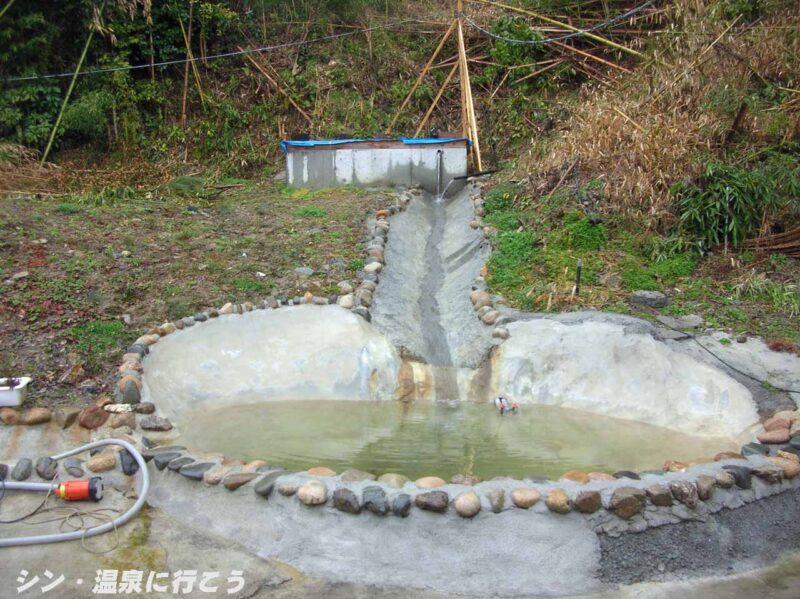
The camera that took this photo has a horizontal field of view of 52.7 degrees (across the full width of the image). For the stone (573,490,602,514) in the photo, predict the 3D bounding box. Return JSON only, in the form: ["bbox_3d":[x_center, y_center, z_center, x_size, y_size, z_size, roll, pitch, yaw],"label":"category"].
[{"bbox_3d":[1.051,1.132,4.506,0.145,0.120,0.135,-1,5,-10],"label":"stone"}]

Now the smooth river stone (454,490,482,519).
[{"bbox_3d":[0.302,0.917,3.616,0.120,0.115,0.120,0,5,0],"label":"smooth river stone"}]

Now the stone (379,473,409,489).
[{"bbox_3d":[-0.039,1.097,4.900,0.180,0.090,0.140,0,5,0],"label":"stone"}]

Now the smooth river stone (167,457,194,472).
[{"bbox_3d":[-1.208,0.908,4.448,0.105,0.085,0.175,5,7,40],"label":"smooth river stone"}]

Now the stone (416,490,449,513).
[{"bbox_3d":[0.150,0.965,3.860,0.160,0.100,0.120,0,5,0],"label":"stone"}]

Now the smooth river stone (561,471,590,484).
[{"bbox_3d":[0.906,0.919,4.172,0.155,0.075,0.120,-1,6,-9],"label":"smooth river stone"}]

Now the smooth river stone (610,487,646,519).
[{"bbox_3d":[1.087,0.966,3.846,0.160,0.140,0.140,-1,6,-14],"label":"smooth river stone"}]

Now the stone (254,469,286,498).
[{"bbox_3d":[-0.632,0.892,3.920,0.190,0.100,0.095,-5,7,-45],"label":"stone"}]

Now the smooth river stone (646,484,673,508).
[{"bbox_3d":[1.266,0.956,3.944,0.125,0.100,0.120,-2,6,-17],"label":"smooth river stone"}]

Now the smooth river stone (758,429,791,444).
[{"bbox_3d":[2.235,0.817,4.824,0.170,0.075,0.120,0,5,0],"label":"smooth river stone"}]

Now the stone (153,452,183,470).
[{"bbox_3d":[-1.295,0.902,4.504,0.125,0.095,0.185,5,7,40],"label":"stone"}]

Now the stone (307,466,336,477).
[{"bbox_3d":[-0.400,0.876,4.116,0.145,0.065,0.100,0,5,0],"label":"stone"}]

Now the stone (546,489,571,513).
[{"bbox_3d":[0.712,0.913,3.657,0.115,0.110,0.115,0,5,0],"label":"stone"}]

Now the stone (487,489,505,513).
[{"bbox_3d":[0.462,0.963,3.874,0.085,0.110,0.110,-1,6,-6],"label":"stone"}]

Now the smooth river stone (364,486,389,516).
[{"bbox_3d":[-0.117,0.963,3.874,0.120,0.125,0.120,0,5,0],"label":"smooth river stone"}]

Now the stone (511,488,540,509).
[{"bbox_3d":[0.606,0.961,3.902,0.140,0.095,0.120,-1,6,-6],"label":"stone"}]

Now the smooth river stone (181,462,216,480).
[{"bbox_3d":[-1.264,1.082,5.071,0.150,0.100,0.240,4,7,41],"label":"smooth river stone"}]

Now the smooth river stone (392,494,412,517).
[{"bbox_3d":[0.014,1.134,4.473,0.112,0.130,0.120,0,5,0],"label":"smooth river stone"}]

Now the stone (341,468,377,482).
[{"bbox_3d":[-0.208,0.881,4.049,0.175,0.080,0.120,0,5,0],"label":"stone"}]

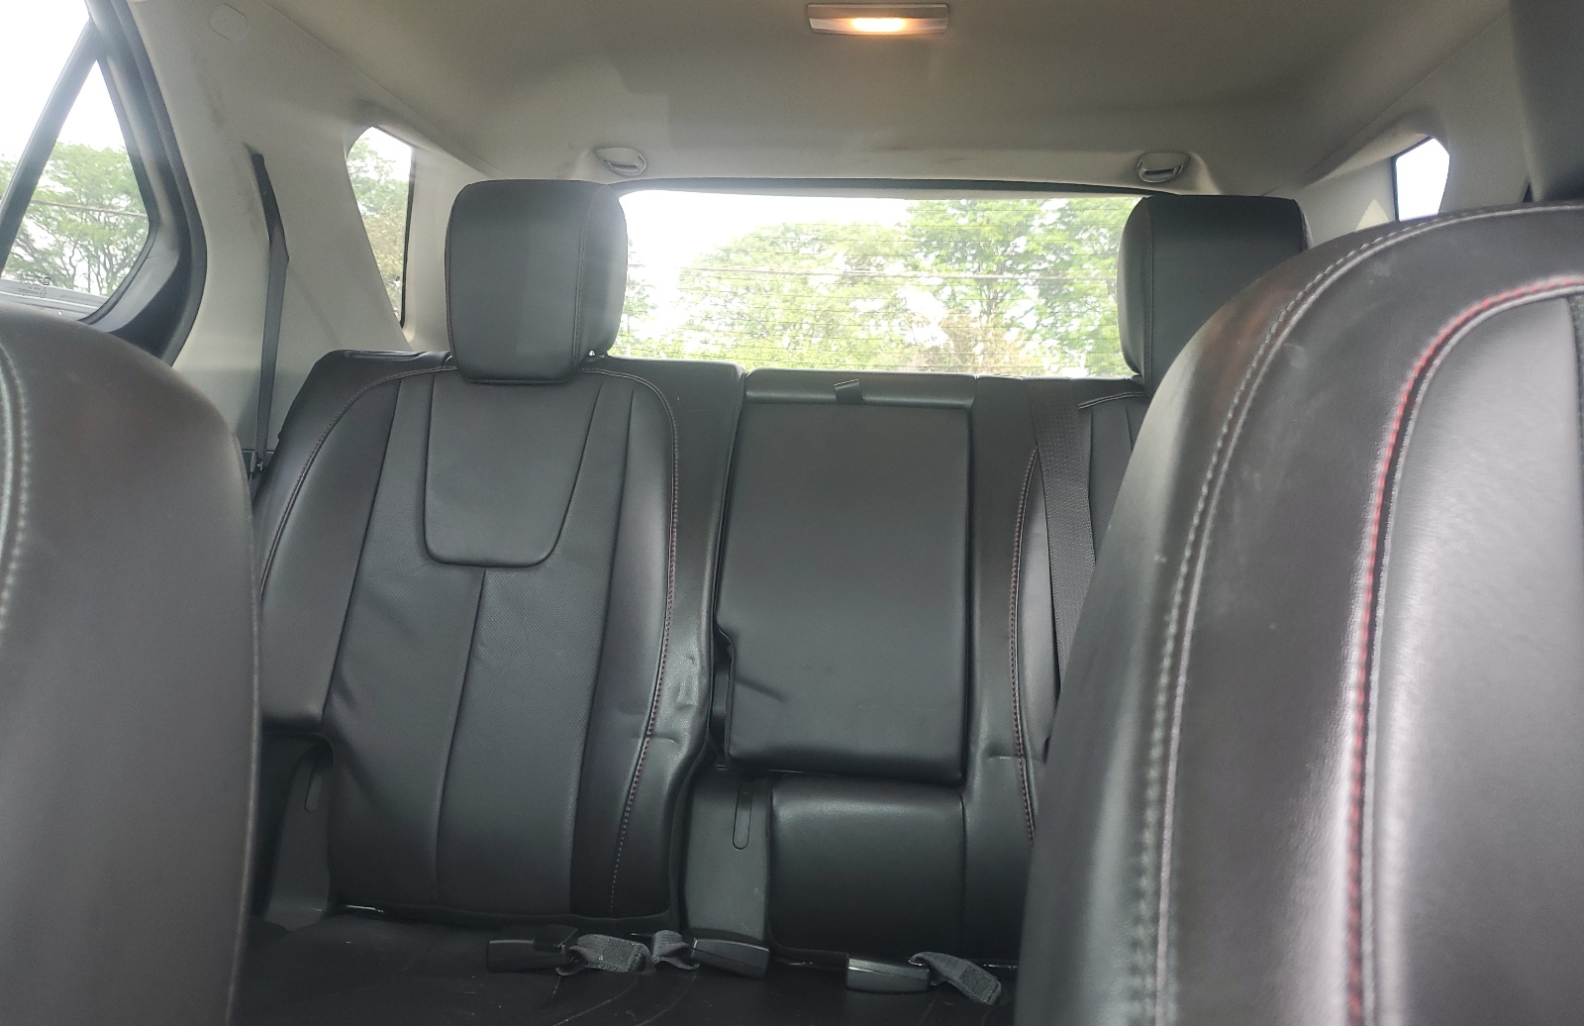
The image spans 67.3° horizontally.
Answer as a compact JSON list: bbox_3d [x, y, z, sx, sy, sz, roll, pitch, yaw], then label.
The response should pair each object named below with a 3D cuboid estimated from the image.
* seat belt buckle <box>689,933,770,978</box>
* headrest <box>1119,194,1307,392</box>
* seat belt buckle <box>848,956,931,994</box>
[{"bbox_3d":[-0.055,0.388,1.040,0.070,0.023,0.038,3,4,18],"label":"seat belt buckle"},{"bbox_3d":[0.444,-0.231,1.250,0.172,0.198,0.120,2,-10,6],"label":"headrest"},{"bbox_3d":[0.083,0.400,1.030,0.071,0.023,0.038,2,4,6],"label":"seat belt buckle"}]

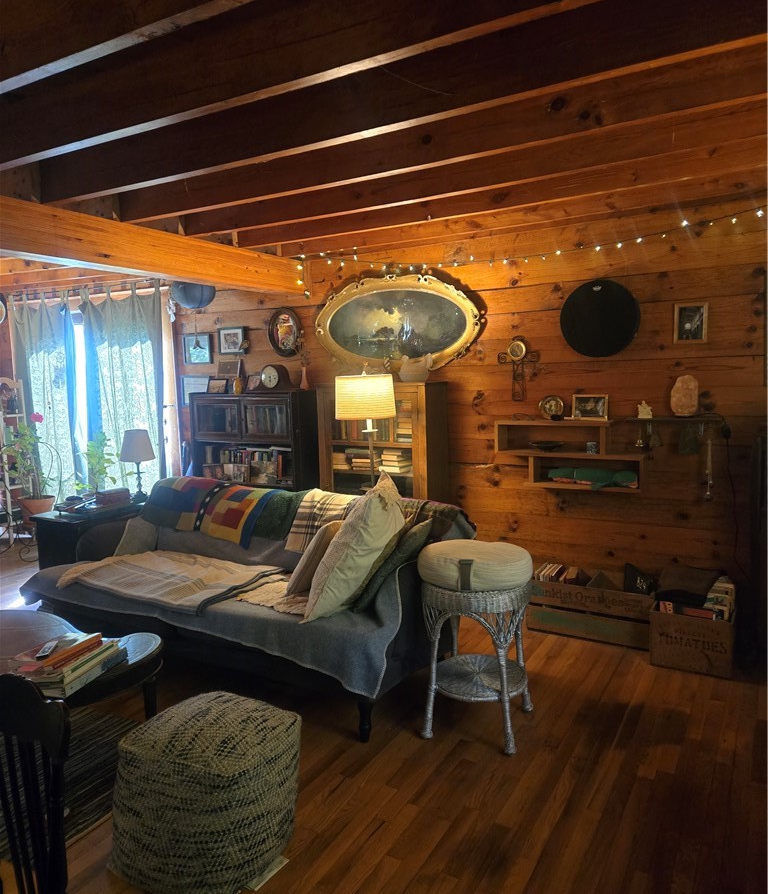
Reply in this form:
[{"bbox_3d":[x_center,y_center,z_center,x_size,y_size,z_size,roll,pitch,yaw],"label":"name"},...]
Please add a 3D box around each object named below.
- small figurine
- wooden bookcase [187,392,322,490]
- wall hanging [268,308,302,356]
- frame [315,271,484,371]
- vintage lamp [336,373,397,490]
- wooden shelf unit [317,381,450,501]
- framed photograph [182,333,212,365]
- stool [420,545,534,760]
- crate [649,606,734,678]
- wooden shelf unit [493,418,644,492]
[{"bbox_3d":[0.189,-0.486,4.194,0.190,0.180,0.170,2,7,30],"label":"small figurine"},{"bbox_3d":[-0.922,0.287,4.949,0.930,1.368,0.330,2,7,30],"label":"wooden bookcase"},{"bbox_3d":[-0.705,-0.822,4.846,0.280,0.330,0.040,2,7,30],"label":"wall hanging"},{"bbox_3d":[0.054,-0.753,4.191,1.141,0.602,0.070,1,7,29],"label":"frame"},{"bbox_3d":[-0.076,0.309,3.964,0.360,1.495,0.360,2,7,30],"label":"vintage lamp"},{"bbox_3d":[0.011,0.295,4.205,0.743,1.372,0.315,1,7,29],"label":"wooden shelf unit"},{"bbox_3d":[-1.383,-0.718,5.030,0.266,0.227,0.035,1,7,29],"label":"framed photograph"},{"bbox_3d":[0.380,0.774,2.727,0.451,0.693,0.451,-2,6,0],"label":"stool"},{"bbox_3d":[1.514,0.897,3.318,0.350,0.263,0.399,1,7,29],"label":"crate"},{"bbox_3d":[1.045,0.035,3.869,0.820,0.395,0.160,2,7,30],"label":"wooden shelf unit"}]

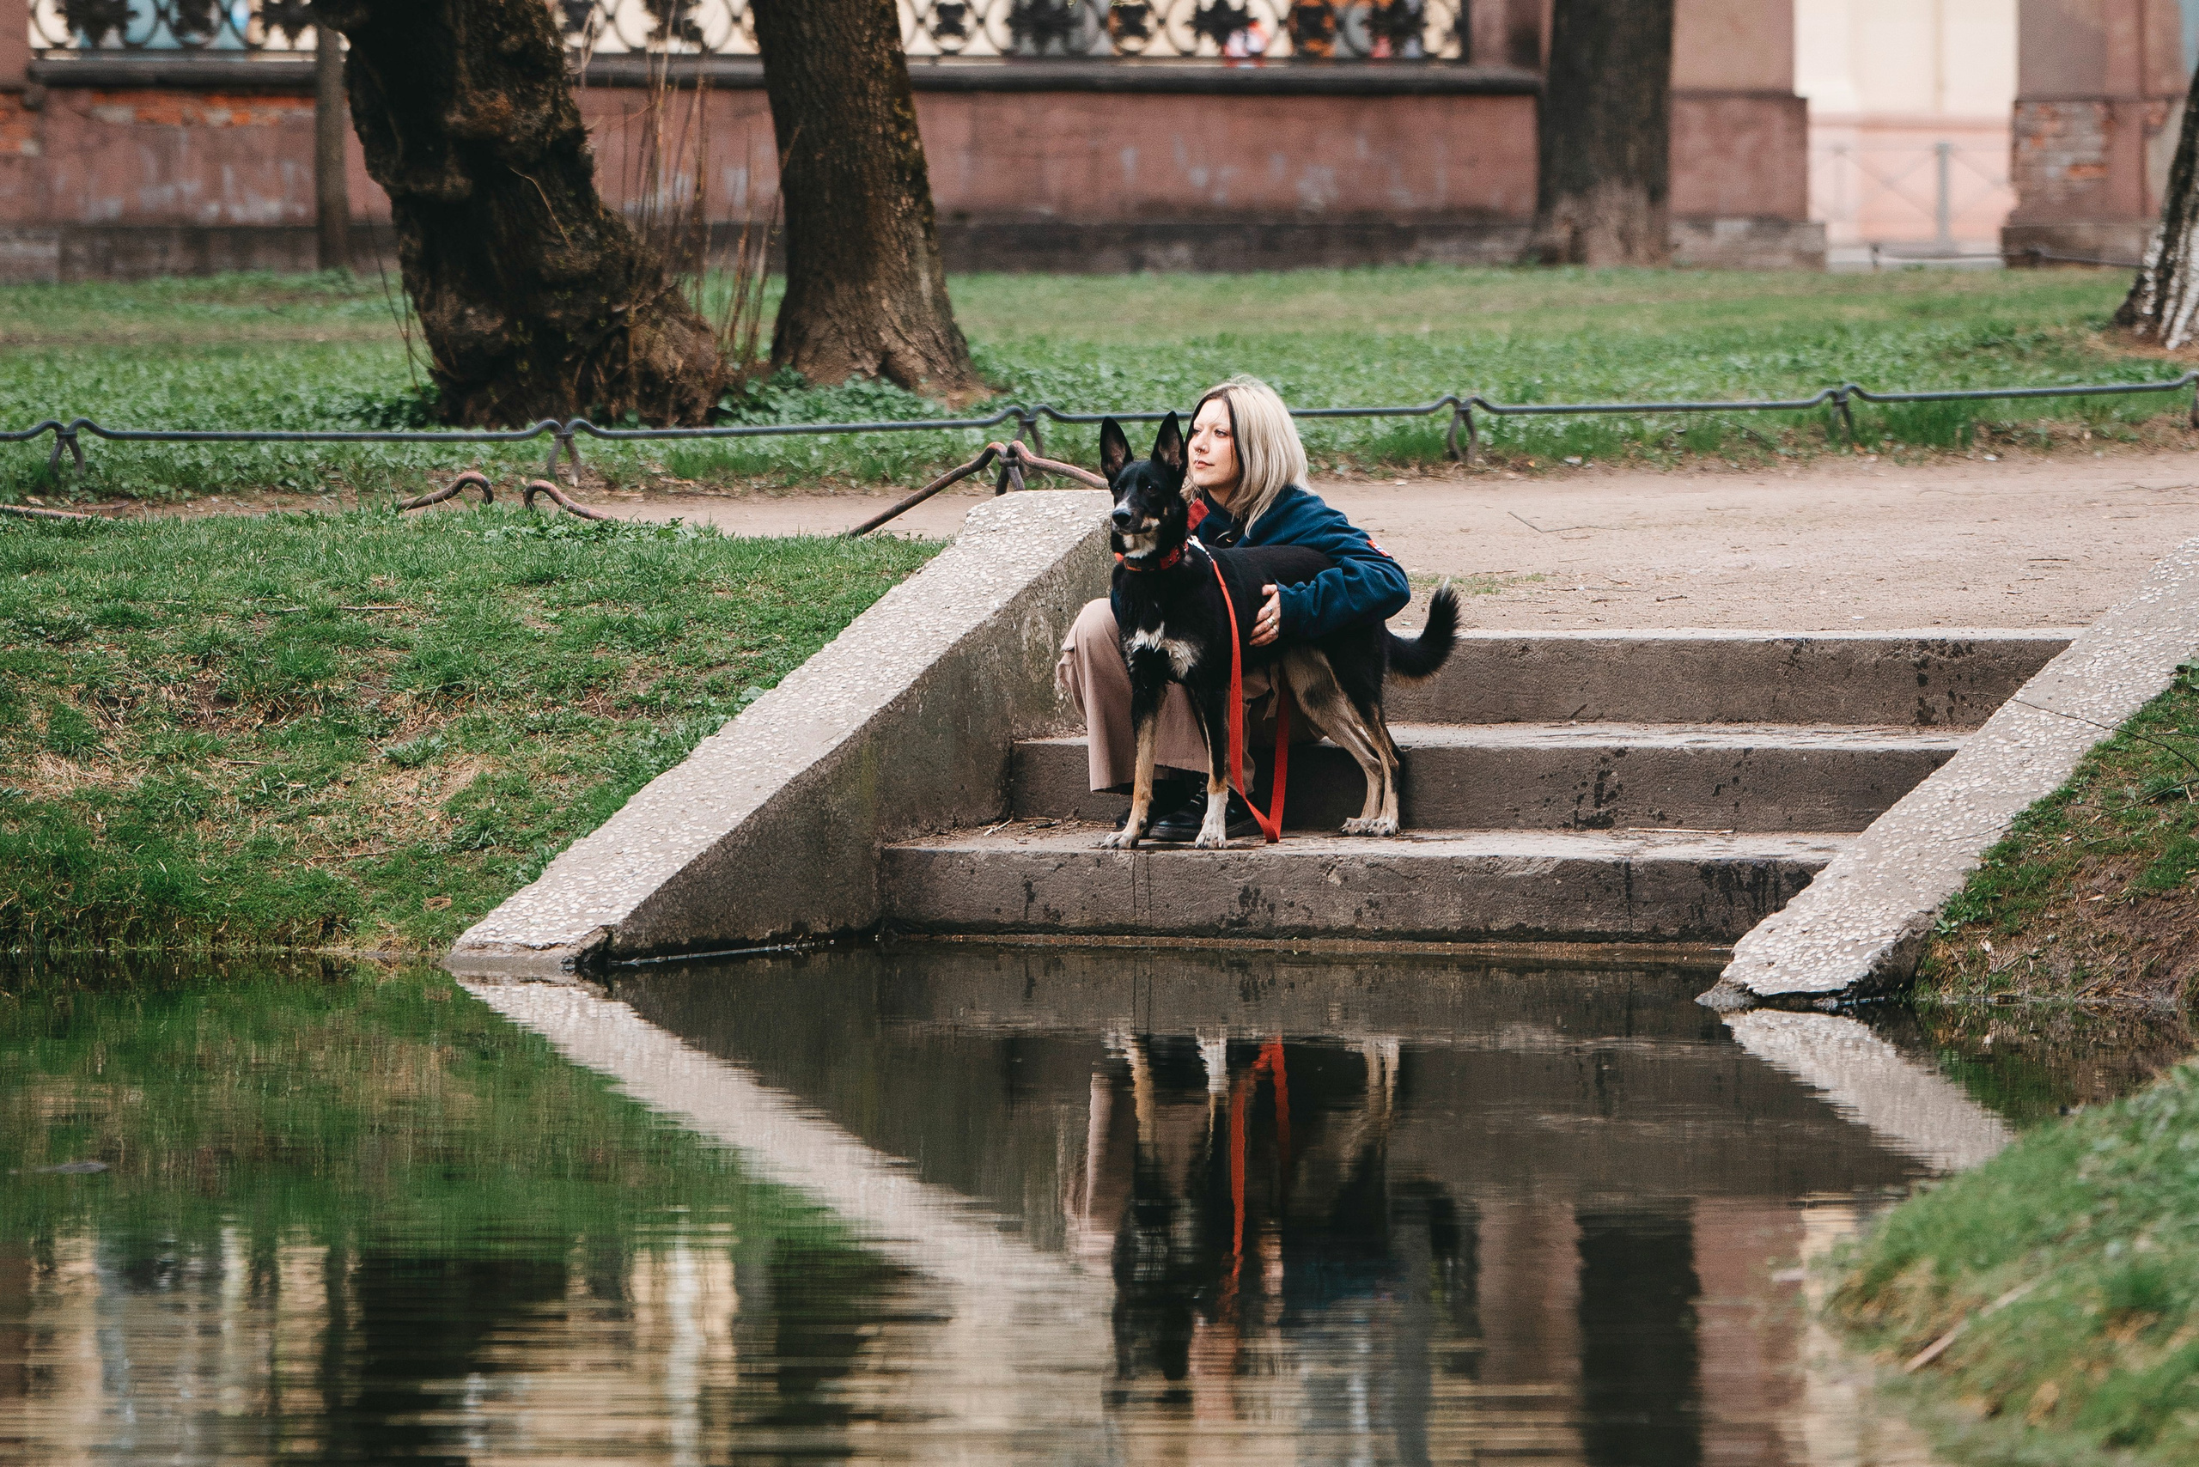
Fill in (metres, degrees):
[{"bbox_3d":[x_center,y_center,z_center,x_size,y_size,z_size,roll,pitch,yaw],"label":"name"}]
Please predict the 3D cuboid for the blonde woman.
[{"bbox_3d":[0.285,-0.262,15.420,0.620,0.940,0.500,-3,5,-37],"label":"blonde woman"}]

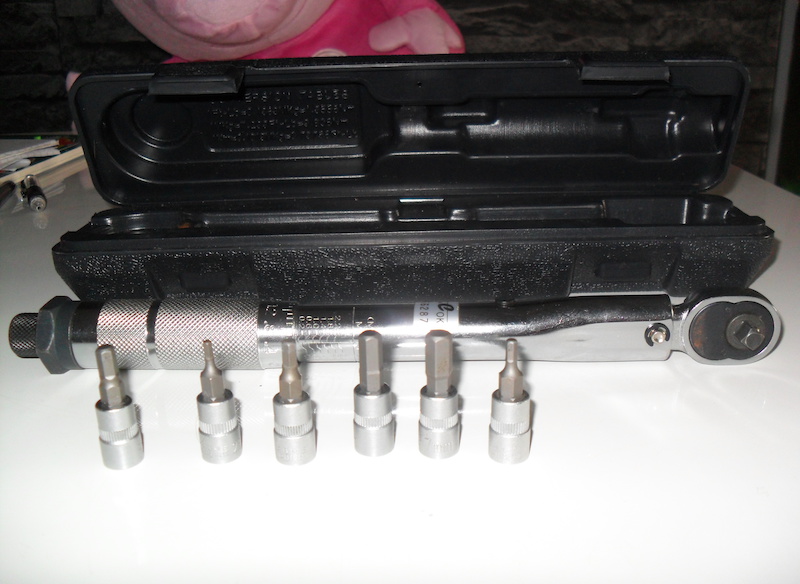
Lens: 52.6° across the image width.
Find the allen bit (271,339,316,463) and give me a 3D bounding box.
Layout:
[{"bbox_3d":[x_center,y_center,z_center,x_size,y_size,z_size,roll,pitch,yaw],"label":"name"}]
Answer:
[{"bbox_3d":[-0.031,0.031,0.235,0.012,0.037,0.012,-2,22,0],"label":"allen bit"}]

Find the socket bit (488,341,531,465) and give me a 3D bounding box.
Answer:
[{"bbox_3d":[0.032,0.031,0.233,0.012,0.037,0.012,-2,22,0],"label":"socket bit"}]

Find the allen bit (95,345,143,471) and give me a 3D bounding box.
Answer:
[{"bbox_3d":[-0.083,0.033,0.235,0.012,0.037,0.012,-2,22,0],"label":"allen bit"}]

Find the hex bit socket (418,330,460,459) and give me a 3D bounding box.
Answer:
[{"bbox_3d":[0.011,0.030,0.236,0.012,0.037,0.012,-2,22,0],"label":"hex bit socket"}]

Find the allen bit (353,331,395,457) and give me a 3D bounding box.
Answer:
[{"bbox_3d":[-0.008,0.029,0.238,0.012,0.037,0.012,-2,22,0],"label":"allen bit"}]

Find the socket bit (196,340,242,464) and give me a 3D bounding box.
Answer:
[{"bbox_3d":[-0.054,0.031,0.237,0.012,0.037,0.012,-2,22,0],"label":"socket bit"}]

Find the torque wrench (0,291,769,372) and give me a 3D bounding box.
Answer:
[{"bbox_3d":[-0.005,0.014,0.290,0.277,0.027,0.029,-1,22,3],"label":"torque wrench"}]

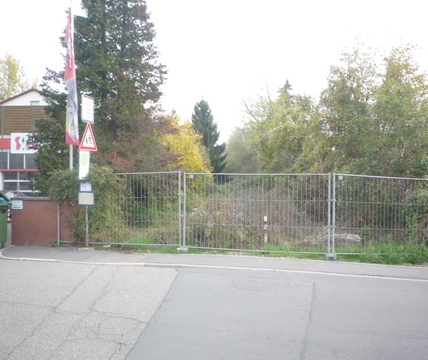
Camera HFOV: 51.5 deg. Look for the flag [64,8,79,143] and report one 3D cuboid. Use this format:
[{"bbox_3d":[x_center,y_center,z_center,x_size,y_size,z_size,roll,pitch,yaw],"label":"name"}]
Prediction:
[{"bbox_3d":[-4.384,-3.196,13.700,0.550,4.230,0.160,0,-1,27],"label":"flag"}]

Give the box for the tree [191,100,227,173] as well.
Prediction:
[{"bbox_3d":[-0.766,-2.705,40.000,3.800,9.000,3.800,0,-1,0],"label":"tree"}]

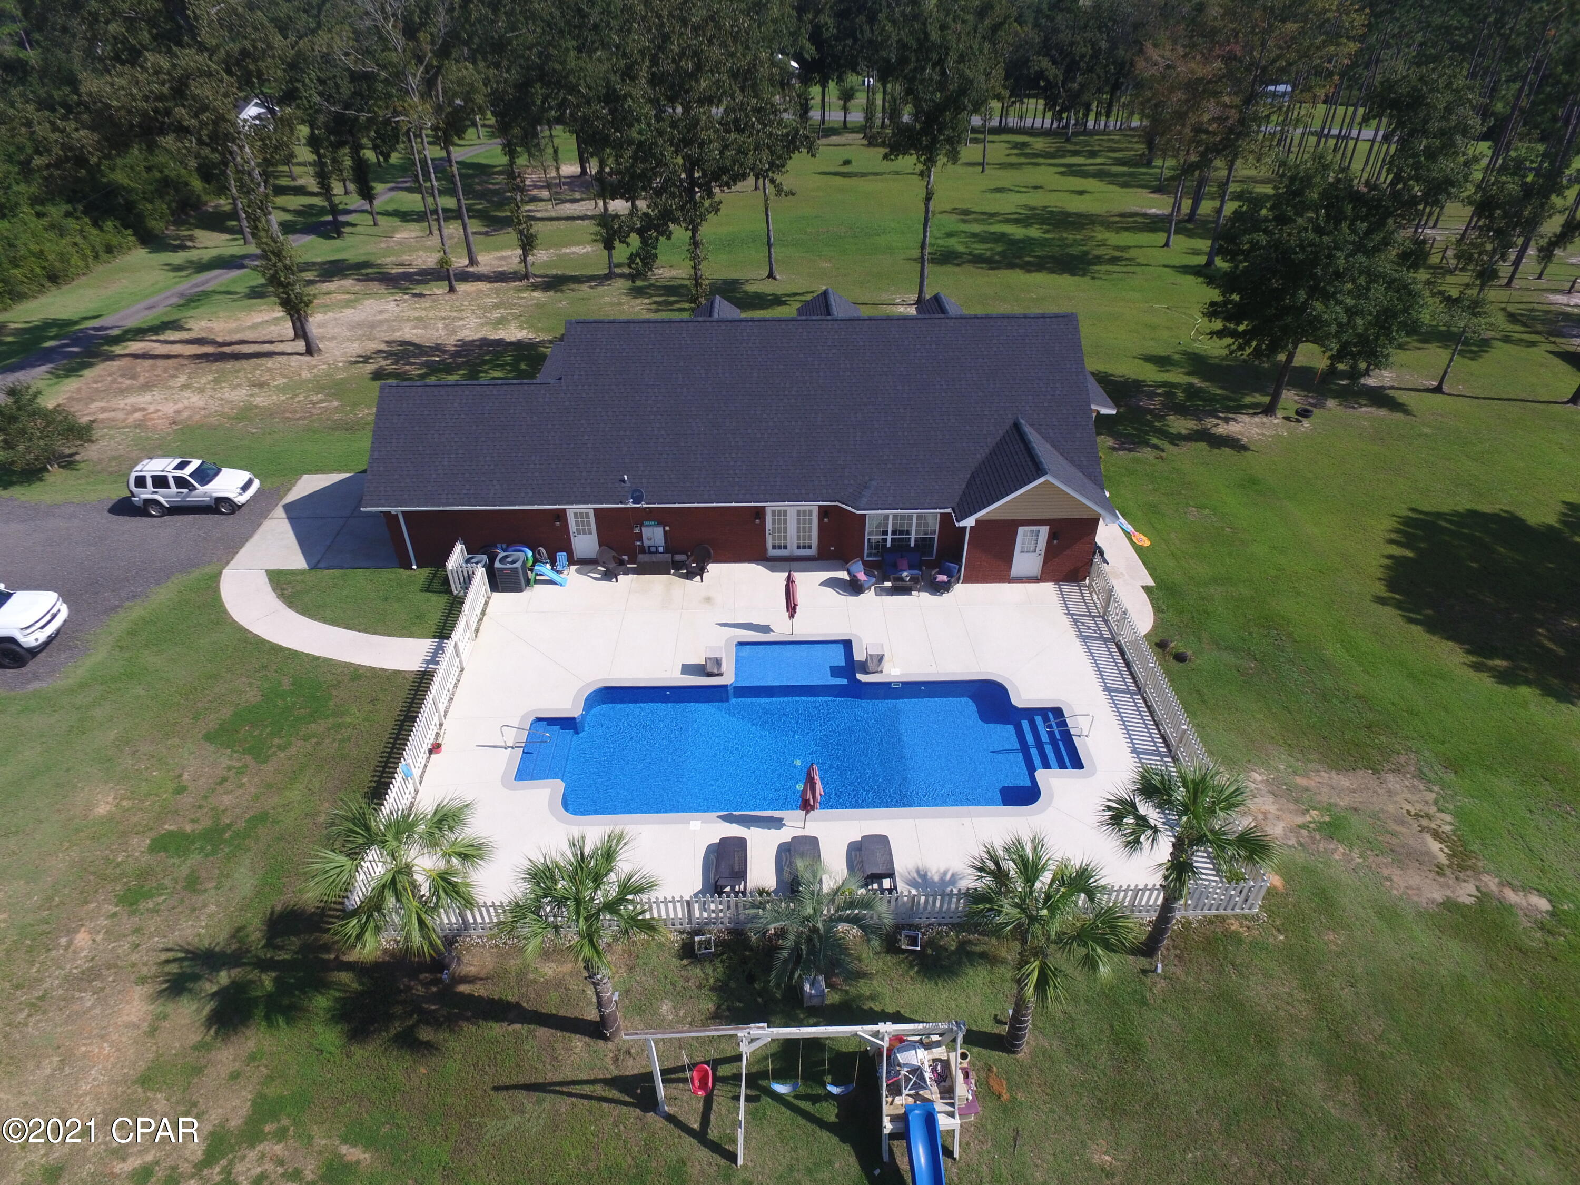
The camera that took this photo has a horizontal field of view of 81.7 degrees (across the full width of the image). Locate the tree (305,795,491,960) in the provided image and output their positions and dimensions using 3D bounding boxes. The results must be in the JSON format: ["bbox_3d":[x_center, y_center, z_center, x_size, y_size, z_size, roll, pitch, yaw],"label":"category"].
[{"bbox_3d":[-7.459,6.386,18.371,3.500,4.400,3.500,-1,36,-1],"label":"tree"}]

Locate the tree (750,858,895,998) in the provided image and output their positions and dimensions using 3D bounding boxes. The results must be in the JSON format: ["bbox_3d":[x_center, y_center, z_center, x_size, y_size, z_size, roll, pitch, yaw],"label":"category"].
[{"bbox_3d":[0.543,7.100,17.998,2.750,3.650,2.750,-1,36,-1],"label":"tree"}]

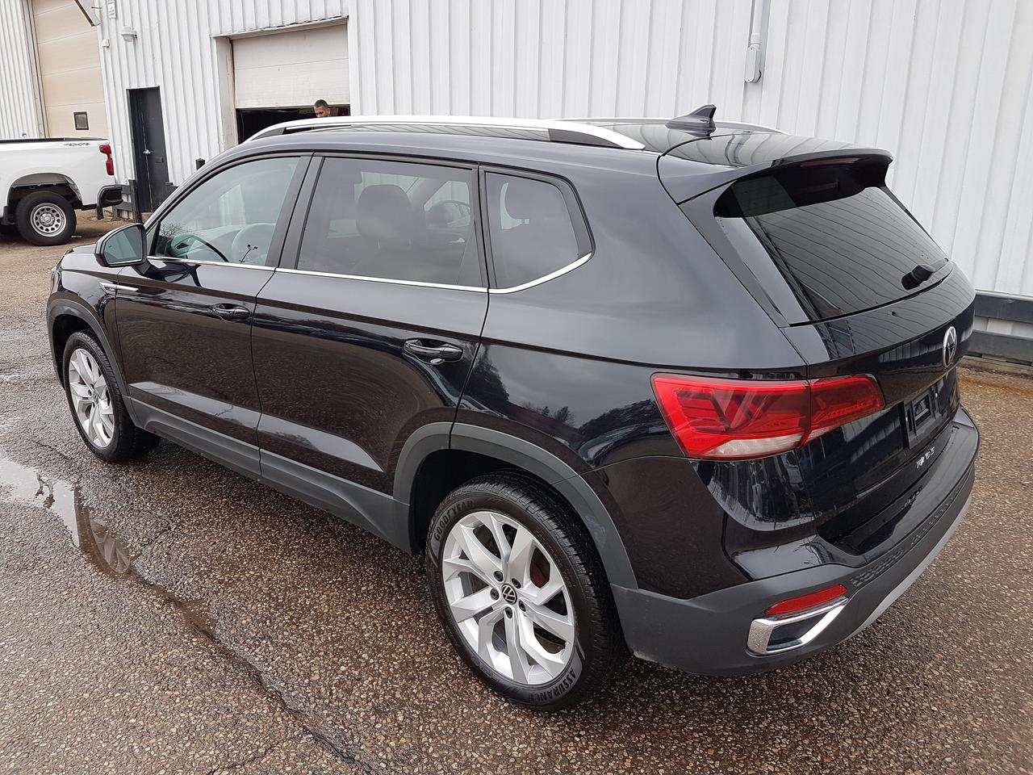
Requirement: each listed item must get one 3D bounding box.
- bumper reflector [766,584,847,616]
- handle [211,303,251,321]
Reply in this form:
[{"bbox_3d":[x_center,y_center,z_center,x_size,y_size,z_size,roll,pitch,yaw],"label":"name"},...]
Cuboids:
[{"bbox_3d":[0.642,0.466,1.716,0.220,0.040,0.035,-6,18,-20],"label":"bumper reflector"},{"bbox_3d":[-1.006,-0.271,2.736,0.220,0.053,0.052,15,14,38],"label":"handle"}]

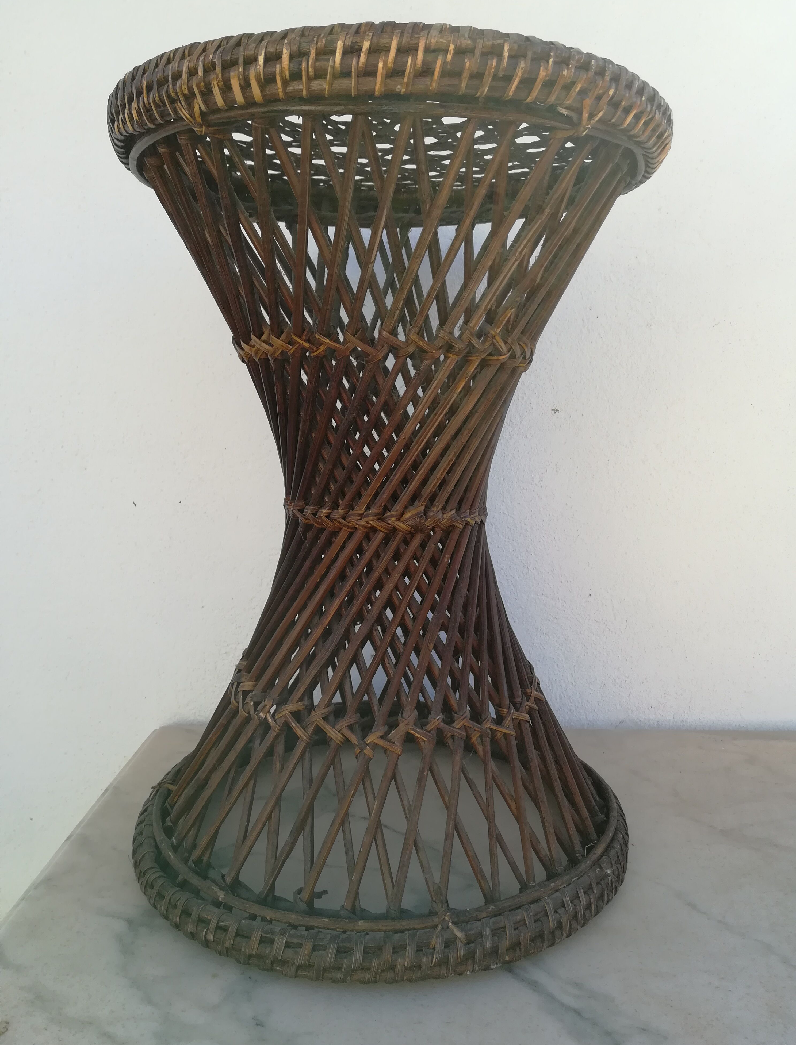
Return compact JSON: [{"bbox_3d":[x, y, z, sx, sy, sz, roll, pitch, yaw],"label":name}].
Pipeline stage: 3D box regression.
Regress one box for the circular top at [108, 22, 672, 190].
[{"bbox_3d":[-0.005,-0.219,0.483,0.324,0.035,0.324,0,10,0],"label":"circular top"}]

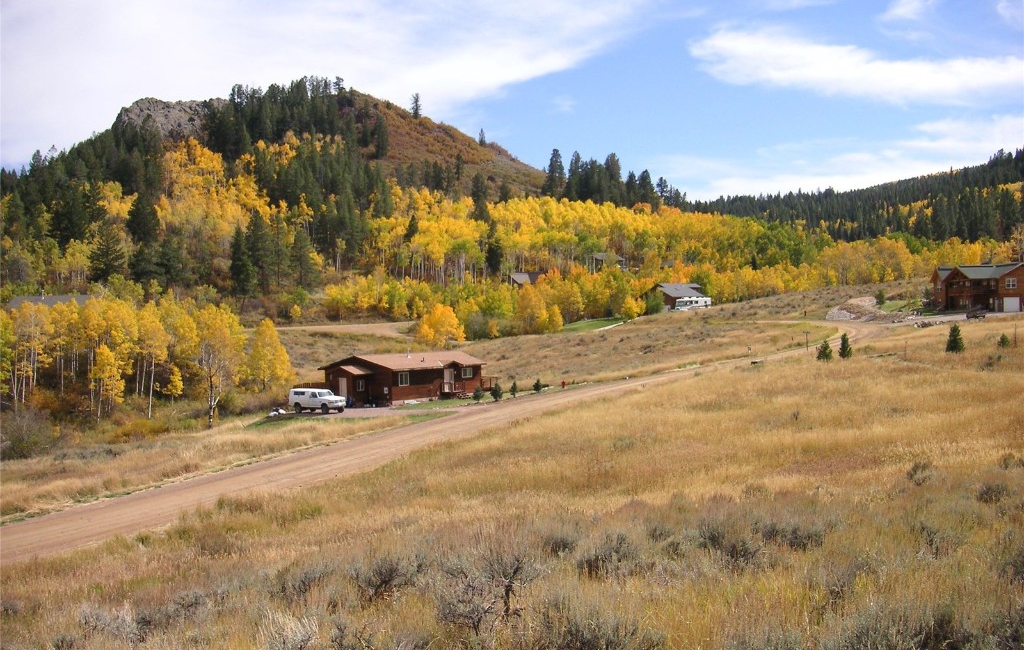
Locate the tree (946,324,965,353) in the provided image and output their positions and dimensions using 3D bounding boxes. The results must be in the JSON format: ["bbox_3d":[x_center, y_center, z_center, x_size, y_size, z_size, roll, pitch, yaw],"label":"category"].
[{"bbox_3d":[37.237,1.135,92.000,1.597,2.522,1.517,0,0,0],"label":"tree"}]

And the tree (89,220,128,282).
[{"bbox_3d":[-86.635,-15.996,235.000,8.588,13.312,8.588,0,0,0],"label":"tree"}]

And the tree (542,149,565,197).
[{"bbox_3d":[15.167,-55.002,400.000,8.200,19.000,8.200,-1,0,0],"label":"tree"}]

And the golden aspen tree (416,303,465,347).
[{"bbox_3d":[-10.267,0.071,155.000,7.081,6.231,6.514,0,0,0],"label":"golden aspen tree"}]

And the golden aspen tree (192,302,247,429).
[{"bbox_3d":[-22.716,3.145,85.000,4.200,9.650,4.200,-1,0,0],"label":"golden aspen tree"}]

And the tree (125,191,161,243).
[{"bbox_3d":[-90.905,-26.766,270.000,8.387,13.321,8.387,0,0,0],"label":"tree"}]

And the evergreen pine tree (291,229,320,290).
[{"bbox_3d":[-42.451,-13.465,225.000,6.578,13.157,6.249,0,0,0],"label":"evergreen pine tree"}]

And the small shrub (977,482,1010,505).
[{"bbox_3d":[8.350,2.916,19.000,0.573,0.399,0.544,0,0,0],"label":"small shrub"}]

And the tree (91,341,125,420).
[{"bbox_3d":[-33.221,4.769,90.000,2.878,6.496,2.734,0,0,0],"label":"tree"}]

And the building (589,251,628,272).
[{"bbox_3d":[27.049,-17.985,310.000,10.000,6.000,8.000,0,0,-20],"label":"building"}]

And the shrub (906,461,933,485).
[{"bbox_3d":[10.077,3.663,27.000,0.691,0.592,0.587,0,0,0],"label":"shrub"}]

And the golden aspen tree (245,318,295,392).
[{"bbox_3d":[-23.437,3.002,106.000,4.939,7.457,4.692,0,0,0],"label":"golden aspen tree"}]

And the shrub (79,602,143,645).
[{"bbox_3d":[-4.585,3.409,12.500,0.731,0.503,0.621,0,0,0],"label":"shrub"}]

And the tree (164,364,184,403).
[{"bbox_3d":[-29.911,5.273,97.000,1.772,3.722,1.684,0,0,0],"label":"tree"}]

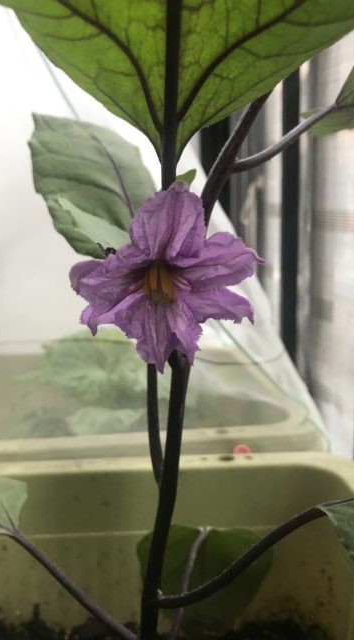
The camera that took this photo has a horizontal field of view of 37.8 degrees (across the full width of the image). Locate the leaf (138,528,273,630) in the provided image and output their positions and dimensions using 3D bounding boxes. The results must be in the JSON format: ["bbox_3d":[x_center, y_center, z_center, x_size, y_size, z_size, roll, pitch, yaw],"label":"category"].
[{"bbox_3d":[0.012,0.114,0.228,0.060,0.047,0.030,-1,9,0],"label":"leaf"}]

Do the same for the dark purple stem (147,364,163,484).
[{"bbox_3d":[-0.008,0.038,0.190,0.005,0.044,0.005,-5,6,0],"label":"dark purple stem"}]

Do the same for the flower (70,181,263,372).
[{"bbox_3d":[-0.003,-0.013,0.160,0.059,0.058,0.032,1,16,2],"label":"flower"}]

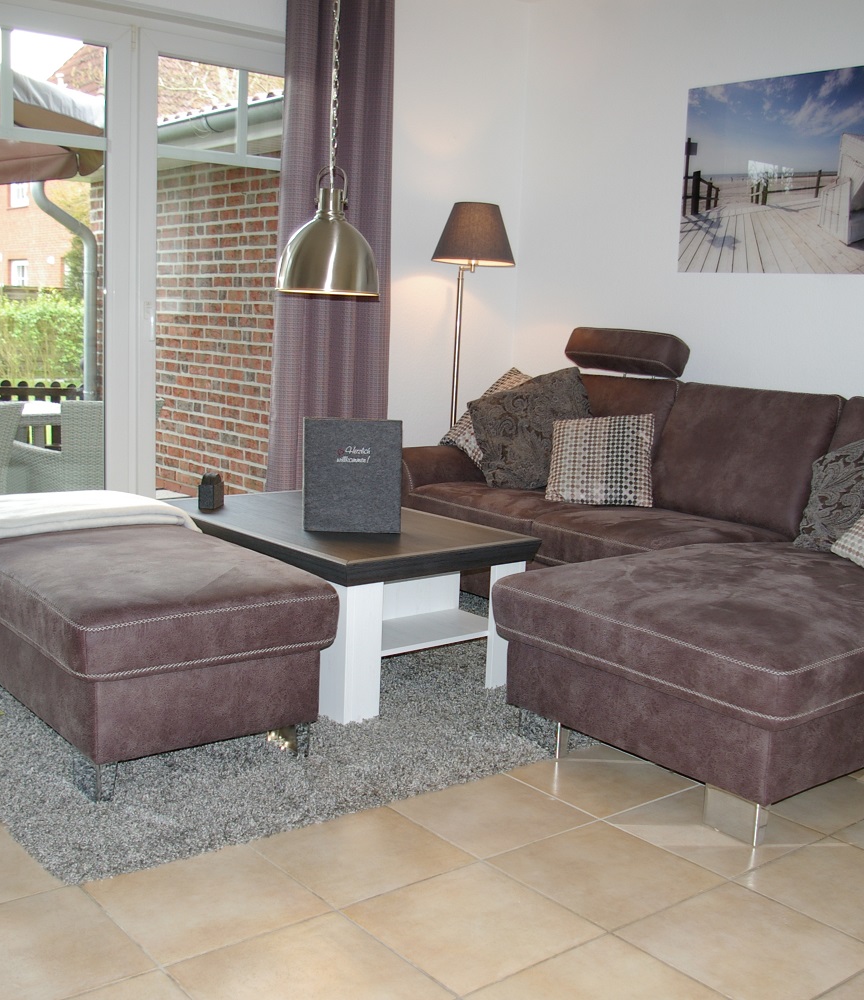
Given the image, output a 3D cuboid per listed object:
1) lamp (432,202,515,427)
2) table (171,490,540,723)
[{"bbox_3d":[0.157,-0.495,4.973,0.363,1.587,0.356,2,8,0],"label":"lamp"},{"bbox_3d":[-0.306,0.275,3.524,0.705,0.434,1.142,-5,11,-39],"label":"table"}]

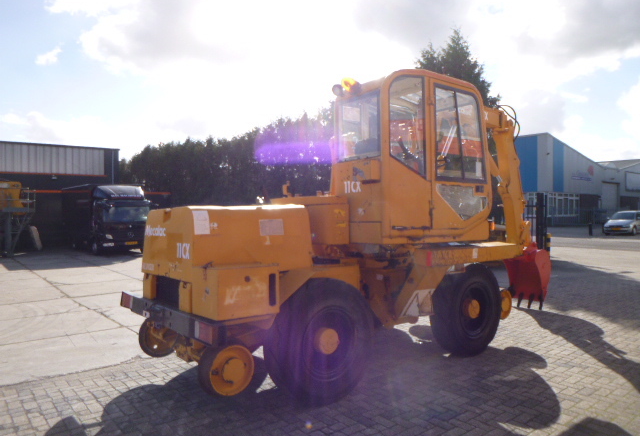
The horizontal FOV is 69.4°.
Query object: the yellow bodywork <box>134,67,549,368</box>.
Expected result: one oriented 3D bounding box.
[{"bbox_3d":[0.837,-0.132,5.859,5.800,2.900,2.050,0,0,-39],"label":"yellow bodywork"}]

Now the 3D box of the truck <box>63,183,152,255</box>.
[{"bbox_3d":[-11.602,0.074,25.131,2.450,3.400,7.800,0,0,-38],"label":"truck"}]

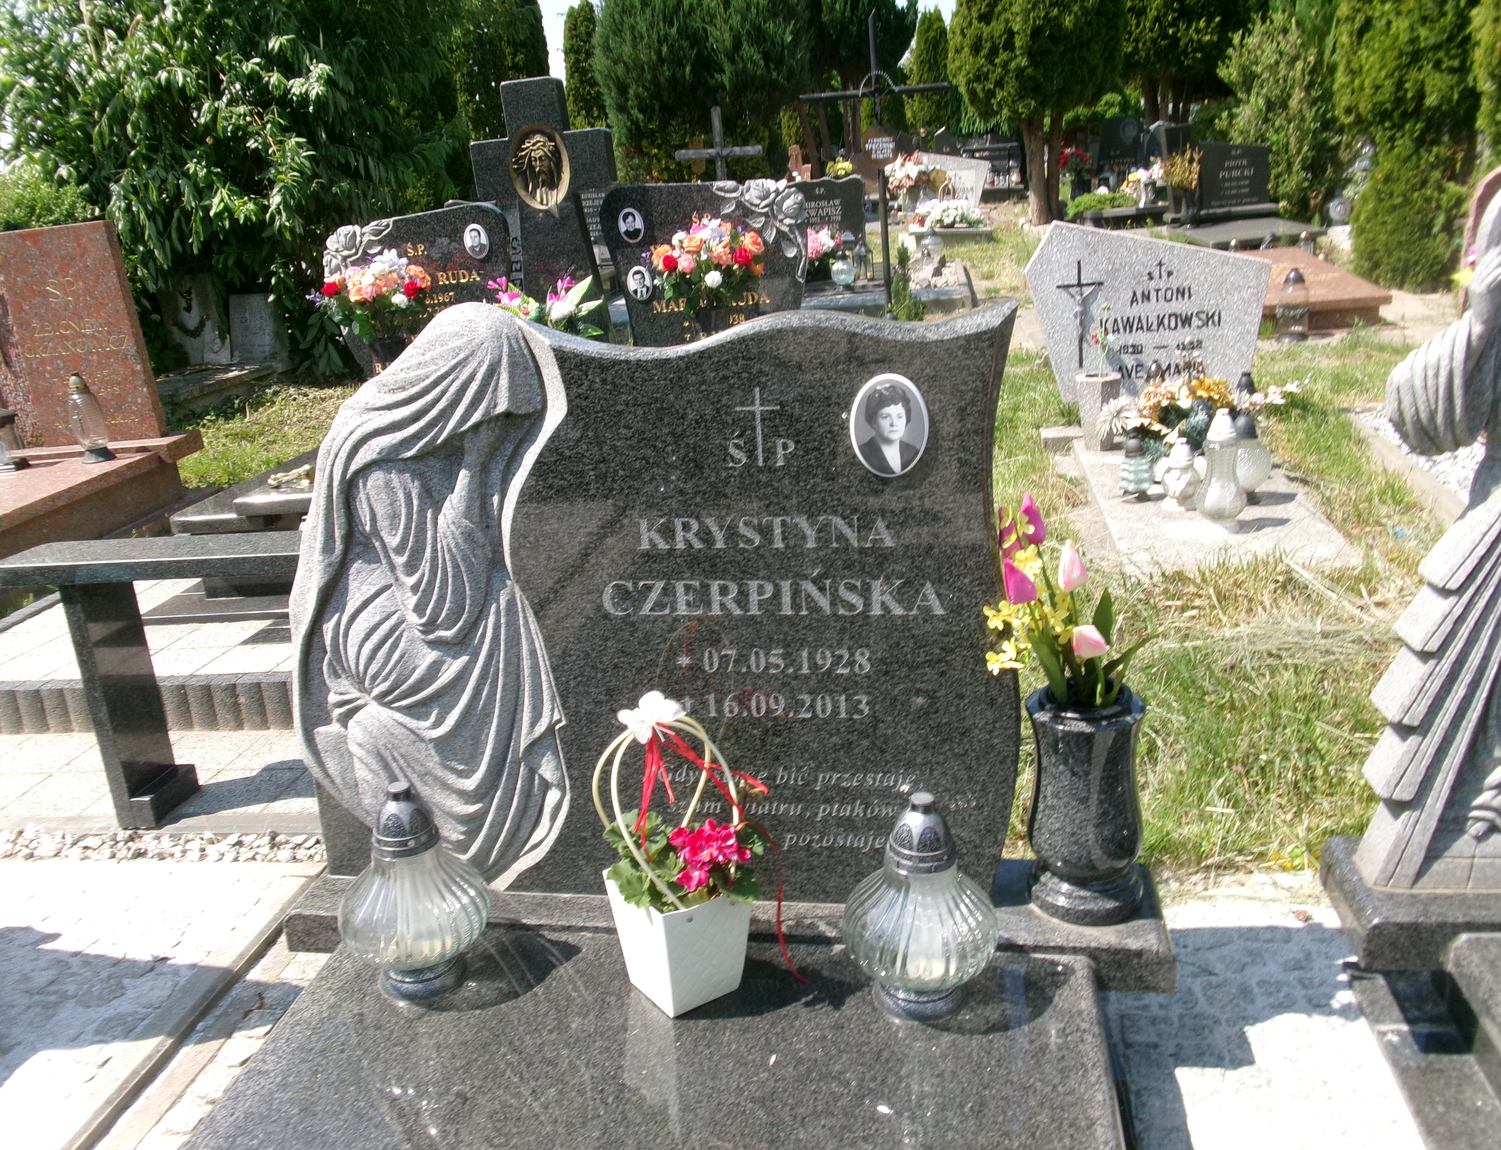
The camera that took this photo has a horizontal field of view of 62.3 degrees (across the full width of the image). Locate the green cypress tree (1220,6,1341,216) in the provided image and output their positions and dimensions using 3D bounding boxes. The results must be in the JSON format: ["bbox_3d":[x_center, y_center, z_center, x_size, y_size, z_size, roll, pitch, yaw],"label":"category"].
[{"bbox_3d":[4.904,-4.232,11.532,1.075,1.912,1.022,-1,18,10],"label":"green cypress tree"}]

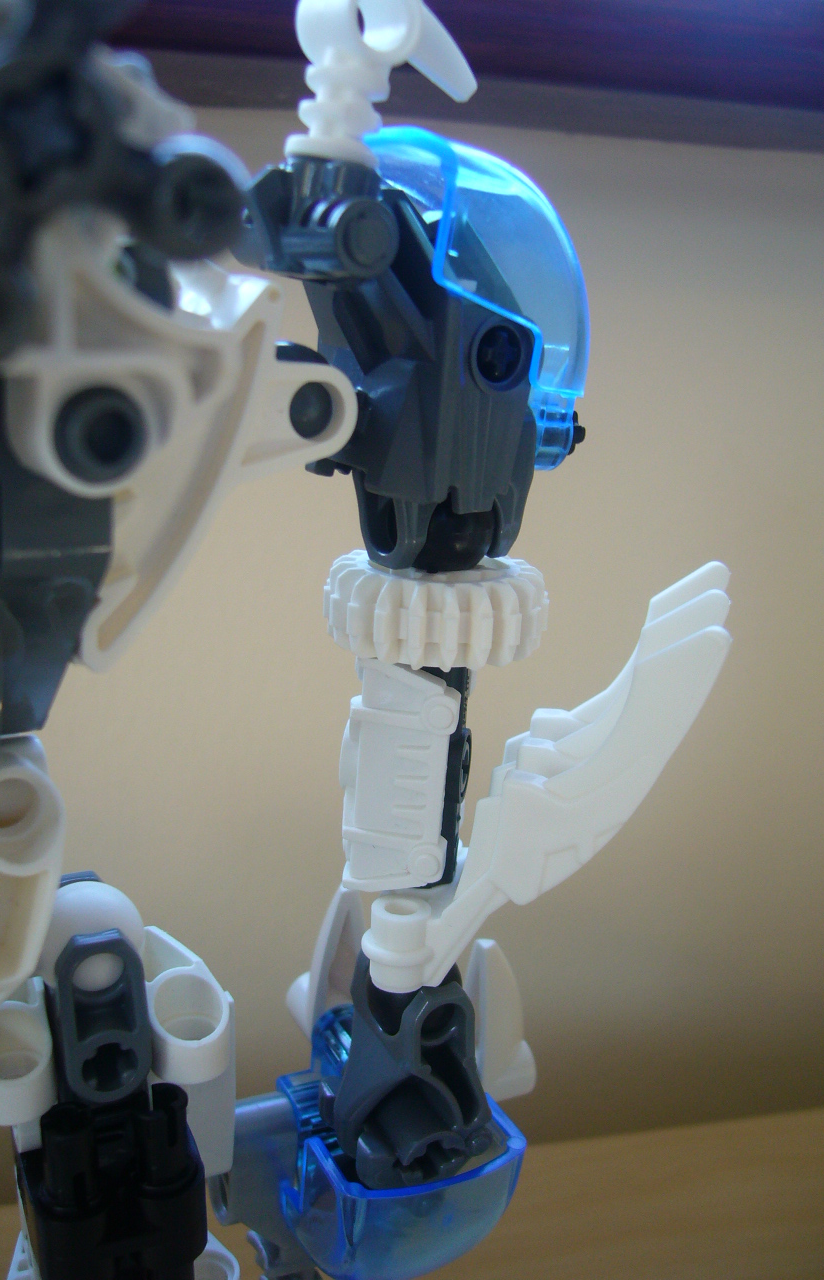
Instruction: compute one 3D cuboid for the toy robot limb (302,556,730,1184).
[{"bbox_3d":[0.009,0.024,0.132,0.040,0.063,0.024,5,12,9],"label":"toy robot limb"}]

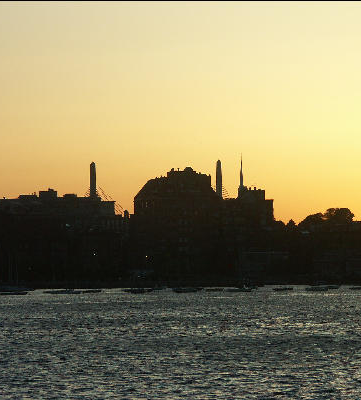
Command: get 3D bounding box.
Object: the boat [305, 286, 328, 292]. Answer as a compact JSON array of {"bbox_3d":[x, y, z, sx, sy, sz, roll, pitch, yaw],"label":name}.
[{"bbox_3d":[33.841,22.271,640.000,6.100,1.450,2.200,0,-2,0],"label":"boat"}]

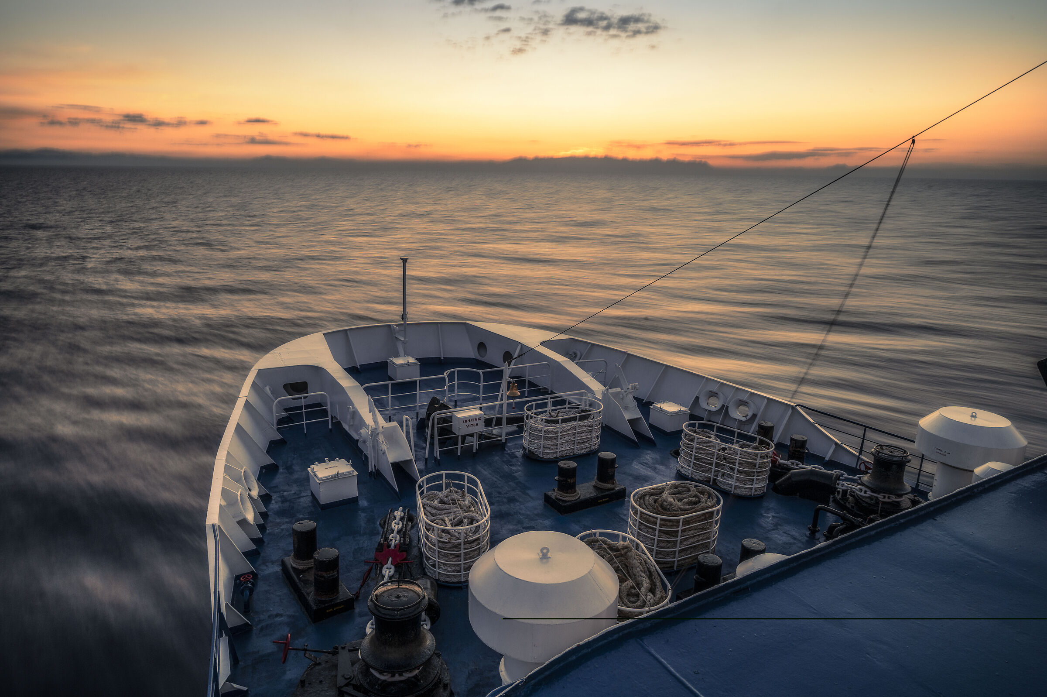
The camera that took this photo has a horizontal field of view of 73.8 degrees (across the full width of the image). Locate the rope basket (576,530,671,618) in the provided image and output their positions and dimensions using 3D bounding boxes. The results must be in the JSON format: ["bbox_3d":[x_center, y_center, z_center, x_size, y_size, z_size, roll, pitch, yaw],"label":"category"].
[{"bbox_3d":[1.284,3.435,9.635,1.060,0.960,1.908,-1,16,-12],"label":"rope basket"}]

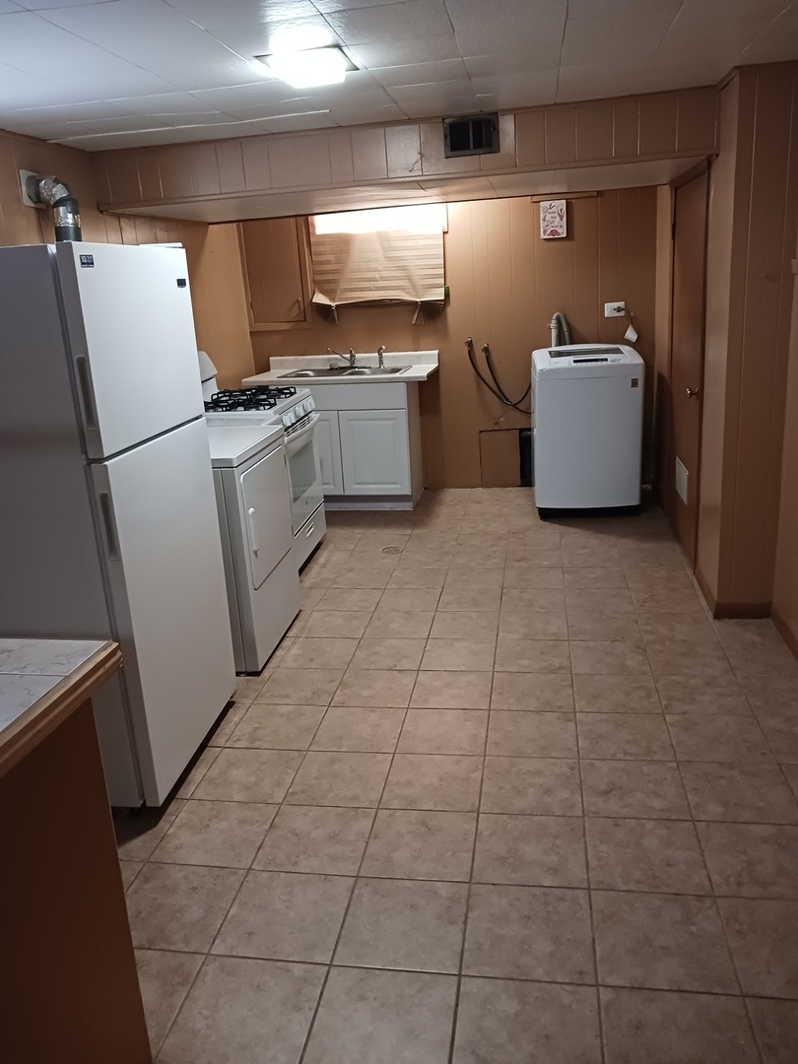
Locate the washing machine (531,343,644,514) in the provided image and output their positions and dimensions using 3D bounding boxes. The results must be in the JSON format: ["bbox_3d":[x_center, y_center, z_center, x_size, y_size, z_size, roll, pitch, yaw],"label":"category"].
[{"bbox_3d":[1.221,-0.676,5.482,0.650,1.010,0.660,-2,17,6],"label":"washing machine"}]

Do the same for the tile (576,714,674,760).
[{"bbox_3d":[0.762,0.698,2.819,0.301,0.015,0.301,-1,18,10],"label":"tile"}]

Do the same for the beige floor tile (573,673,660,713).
[{"bbox_3d":[0.815,0.609,3.130,0.305,0.010,0.305,-1,17,10],"label":"beige floor tile"}]

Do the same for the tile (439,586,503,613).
[{"bbox_3d":[0.353,0.341,4.055,0.301,0.015,0.301,-1,18,10],"label":"tile"}]

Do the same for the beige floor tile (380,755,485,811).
[{"bbox_3d":[0.115,0.804,2.674,0.304,0.010,0.304,-1,17,10],"label":"beige floor tile"}]

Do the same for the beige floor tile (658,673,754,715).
[{"bbox_3d":[1.123,0.609,3.096,0.304,0.010,0.304,-1,17,10],"label":"beige floor tile"}]

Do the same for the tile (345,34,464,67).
[{"bbox_3d":[0.029,-1.448,2.494,0.305,0.013,0.305,-1,17,10],"label":"tile"}]

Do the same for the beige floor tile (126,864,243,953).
[{"bbox_3d":[-0.590,0.988,2.184,0.305,0.010,0.305,-1,17,10],"label":"beige floor tile"}]

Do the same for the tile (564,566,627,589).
[{"bbox_3d":[1.006,0.243,4.268,0.303,0.010,0.303,-1,17,10],"label":"tile"}]

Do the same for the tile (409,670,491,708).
[{"bbox_3d":[0.211,0.615,3.224,0.302,0.010,0.302,-1,17,10],"label":"tile"}]

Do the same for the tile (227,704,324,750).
[{"bbox_3d":[-0.441,0.714,3.038,0.303,0.010,0.303,-1,17,10],"label":"tile"}]

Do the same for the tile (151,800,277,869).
[{"bbox_3d":[-0.536,0.896,2.461,0.301,0.015,0.301,-1,18,10],"label":"tile"}]

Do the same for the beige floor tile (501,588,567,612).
[{"bbox_3d":[0.653,0.337,4.003,0.301,0.015,0.301,-1,18,10],"label":"beige floor tile"}]

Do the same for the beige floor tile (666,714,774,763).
[{"bbox_3d":[1.069,0.696,2.788,0.305,0.010,0.305,-1,17,10],"label":"beige floor tile"}]

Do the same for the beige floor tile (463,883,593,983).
[{"bbox_3d":[0.318,0.976,2.022,0.301,0.015,0.301,-1,18,10],"label":"beige floor tile"}]

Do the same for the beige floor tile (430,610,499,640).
[{"bbox_3d":[0.305,0.432,3.772,0.301,0.015,0.301,-1,18,10],"label":"beige floor tile"}]

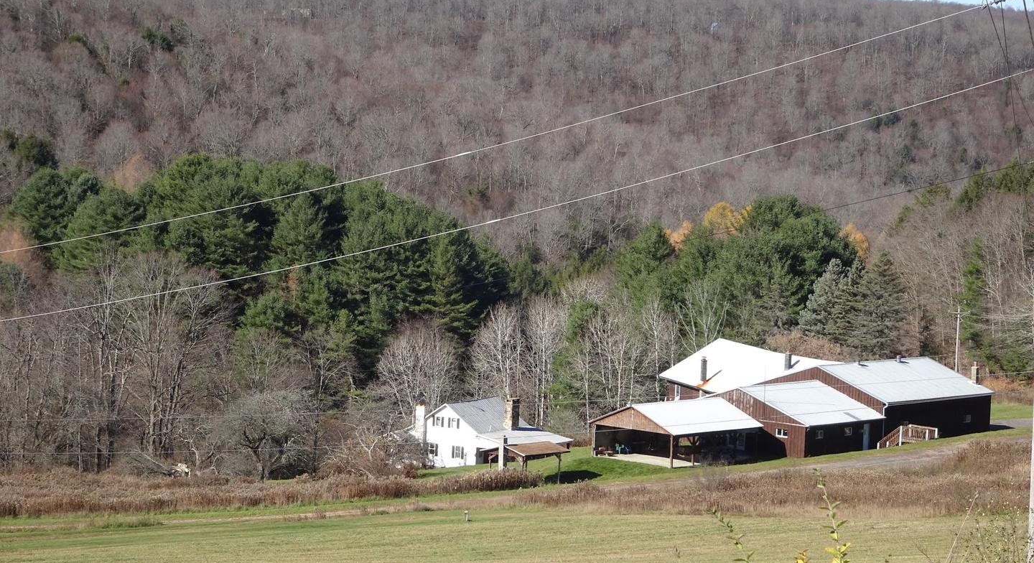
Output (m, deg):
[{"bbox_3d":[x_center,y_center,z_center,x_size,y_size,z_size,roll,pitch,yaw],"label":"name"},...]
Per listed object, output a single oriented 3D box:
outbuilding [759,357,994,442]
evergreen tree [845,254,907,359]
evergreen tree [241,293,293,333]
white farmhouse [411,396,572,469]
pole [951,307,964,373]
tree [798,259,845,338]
[{"bbox_3d":[28.955,9.429,242.386,12.590,5.890,14.530,-3,5,-41],"label":"outbuilding"},{"bbox_3d":[34.958,3.450,288.429,5.800,12.690,5.800,0,4,0],"label":"evergreen tree"},{"bbox_3d":[-26.998,6.790,322.386,6.000,11.430,6.000,0,4,0],"label":"evergreen tree"},{"bbox_3d":[-1.916,13.373,260.235,11.000,6.300,7.460,3,5,37],"label":"white farmhouse"},{"bbox_3d":[41.313,6.292,280.265,1.800,7.830,0.300,0,4,0],"label":"pole"},{"bbox_3d":[29.534,4.005,286.418,6.000,12.370,6.000,0,4,0],"label":"tree"}]

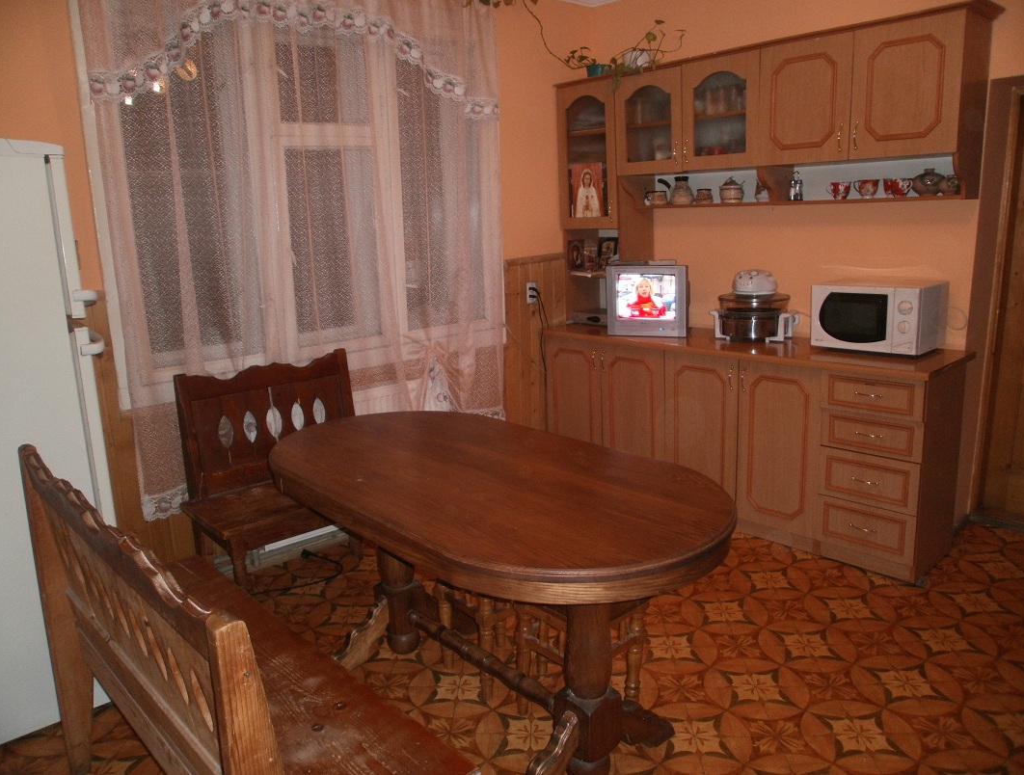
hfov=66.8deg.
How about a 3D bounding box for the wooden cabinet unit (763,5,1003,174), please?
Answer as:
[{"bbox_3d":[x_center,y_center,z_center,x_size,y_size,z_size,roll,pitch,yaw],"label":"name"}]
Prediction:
[{"bbox_3d":[1.469,-1.208,3.209,0.326,0.516,0.798,-14,17,-42],"label":"wooden cabinet unit"}]

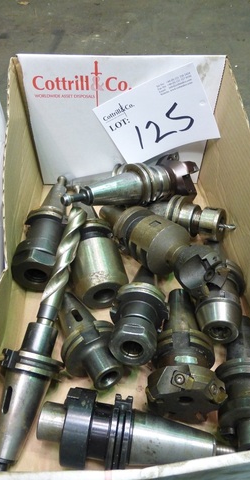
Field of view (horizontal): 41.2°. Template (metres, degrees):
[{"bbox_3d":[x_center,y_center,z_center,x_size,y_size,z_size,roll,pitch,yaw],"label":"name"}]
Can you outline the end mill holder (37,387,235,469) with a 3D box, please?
[{"bbox_3d":[0.011,0.173,0.292,0.170,0.065,0.065,9,49,1],"label":"end mill holder"}]

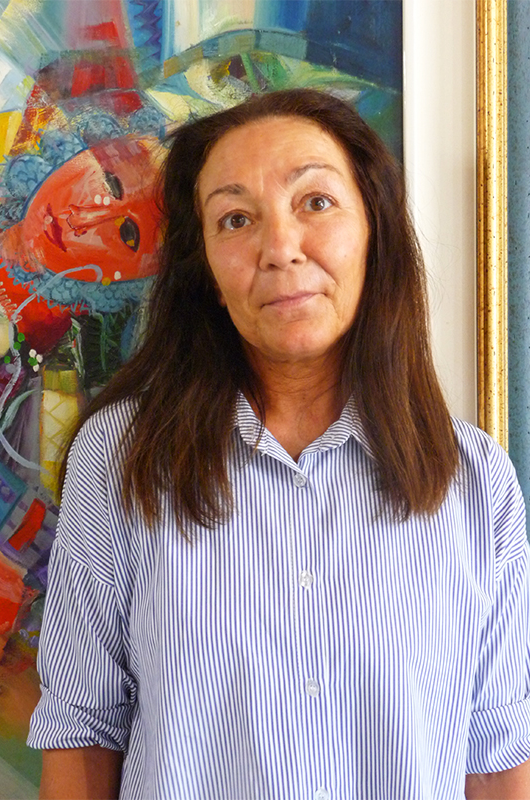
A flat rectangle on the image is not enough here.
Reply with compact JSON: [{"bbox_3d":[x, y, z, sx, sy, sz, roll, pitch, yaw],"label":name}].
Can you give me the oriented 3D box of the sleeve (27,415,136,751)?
[{"bbox_3d":[-0.156,0.155,1.140,0.092,0.285,0.125,0,-1,0],"label":"sleeve"}]

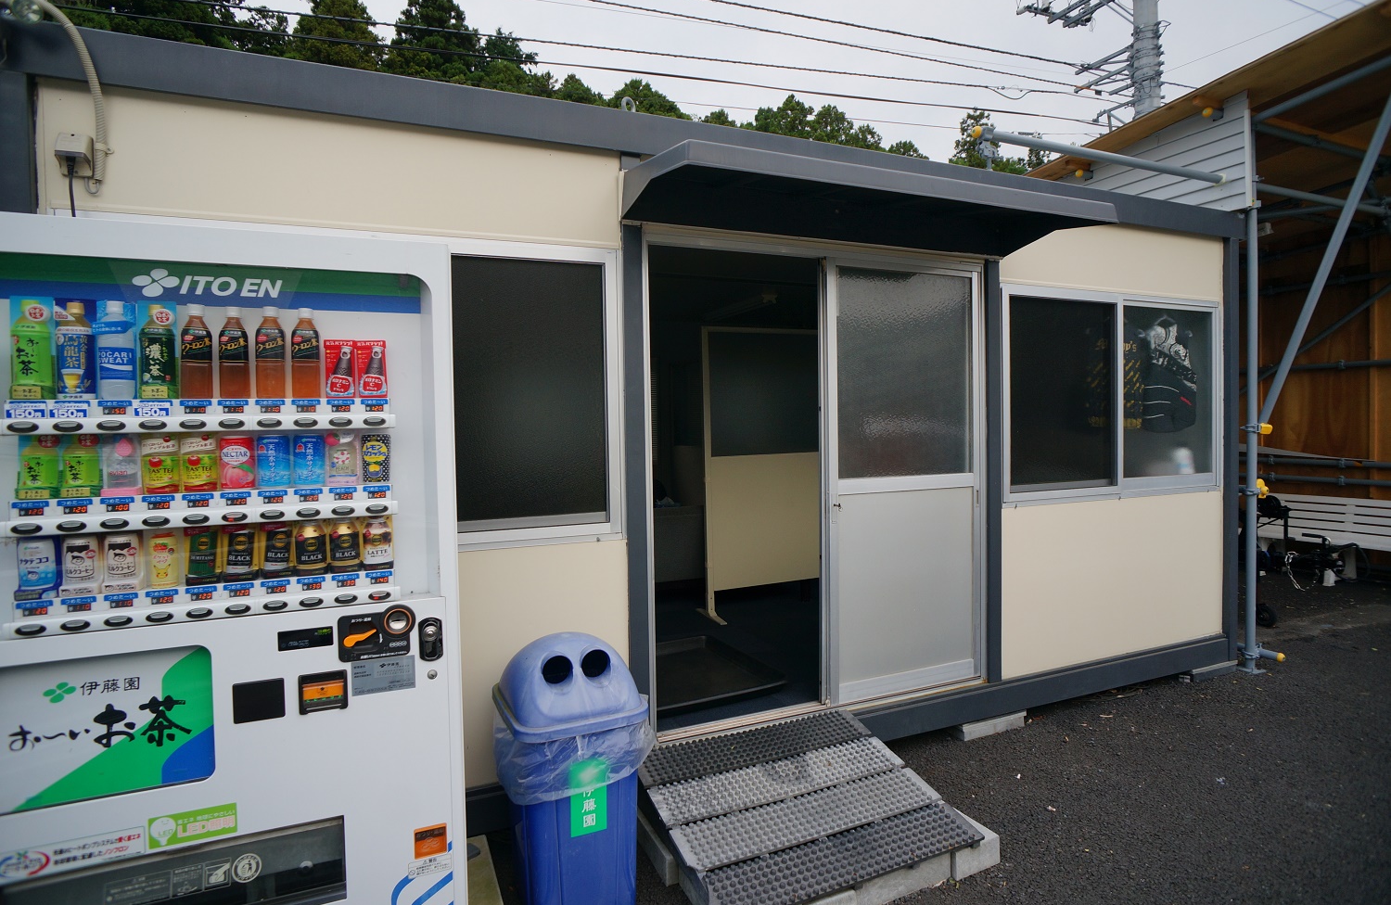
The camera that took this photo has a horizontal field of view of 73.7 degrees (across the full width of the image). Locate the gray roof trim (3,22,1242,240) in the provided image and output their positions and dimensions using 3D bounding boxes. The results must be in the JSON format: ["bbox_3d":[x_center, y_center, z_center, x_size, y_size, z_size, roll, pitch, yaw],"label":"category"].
[{"bbox_3d":[0.531,-1.157,3.797,5.533,0.151,0.150,-2,2,-29],"label":"gray roof trim"}]

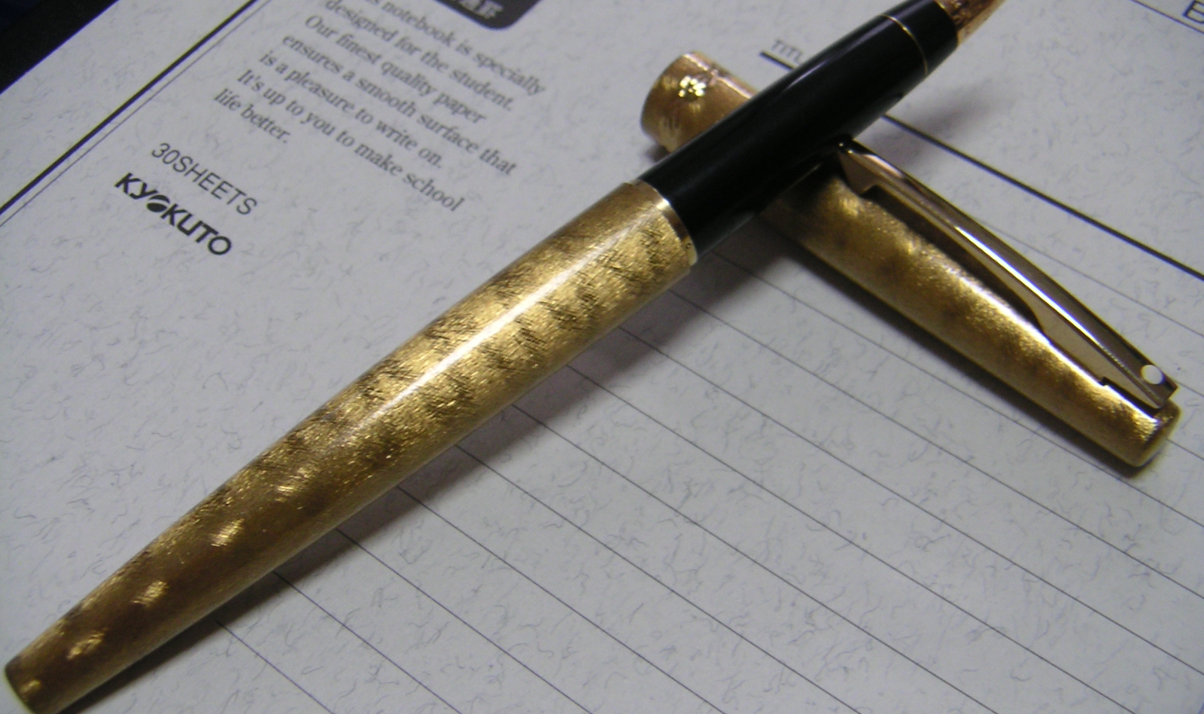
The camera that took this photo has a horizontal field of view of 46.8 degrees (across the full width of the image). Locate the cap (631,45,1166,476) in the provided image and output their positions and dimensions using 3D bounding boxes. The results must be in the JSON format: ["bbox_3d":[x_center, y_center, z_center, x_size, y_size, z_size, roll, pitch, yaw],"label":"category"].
[{"bbox_3d":[0.031,-0.011,0.143,0.062,0.014,0.011,39,51,20],"label":"cap"}]

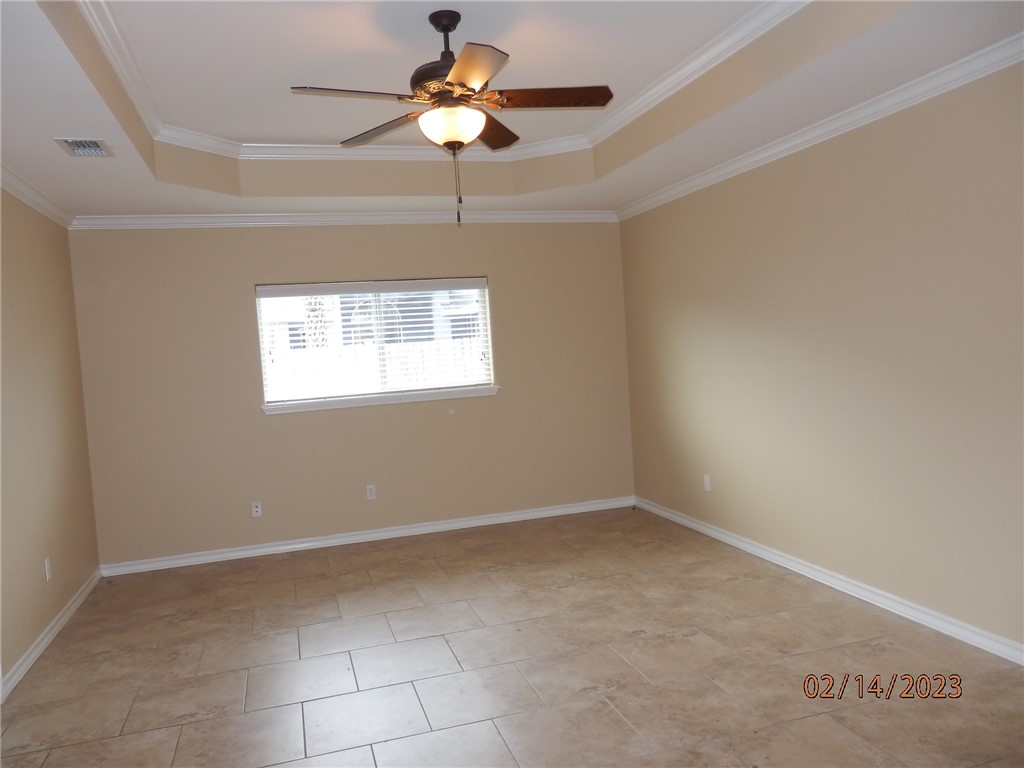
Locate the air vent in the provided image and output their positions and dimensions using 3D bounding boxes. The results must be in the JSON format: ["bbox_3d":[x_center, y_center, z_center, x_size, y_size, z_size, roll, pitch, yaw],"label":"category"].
[{"bbox_3d":[-2.009,-1.103,3.489,0.200,0.018,0.302,-4,3,-17],"label":"air vent"}]

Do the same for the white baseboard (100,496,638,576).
[{"bbox_3d":[-0.894,1.151,5.720,4.095,0.085,0.015,-4,3,-17],"label":"white baseboard"}]

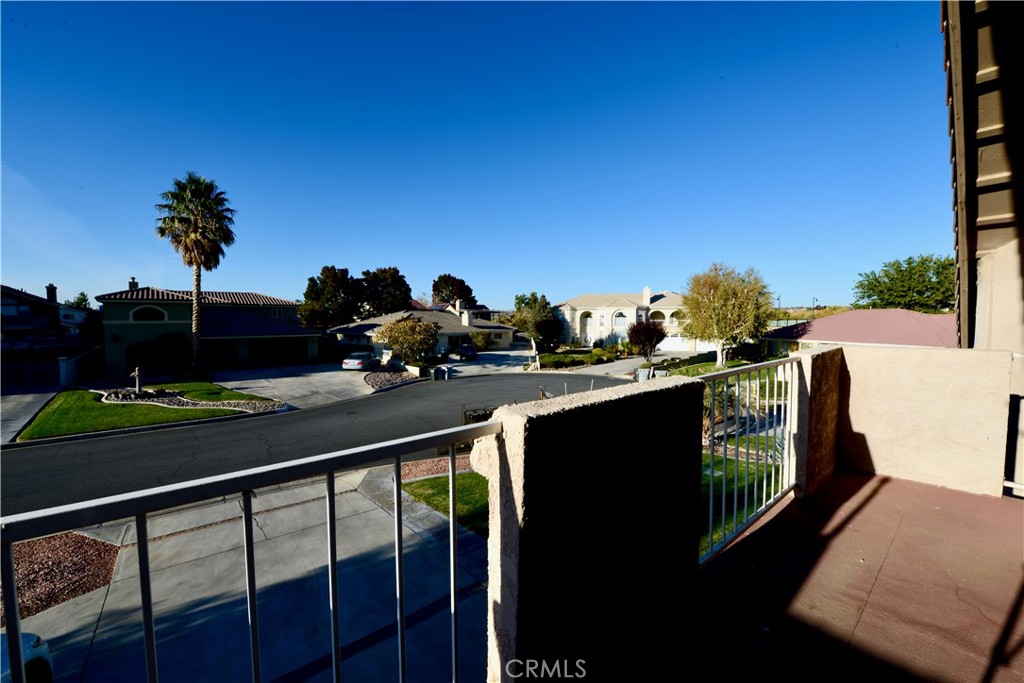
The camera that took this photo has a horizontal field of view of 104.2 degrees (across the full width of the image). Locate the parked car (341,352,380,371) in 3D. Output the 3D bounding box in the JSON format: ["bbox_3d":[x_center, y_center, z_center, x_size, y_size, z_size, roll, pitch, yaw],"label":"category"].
[{"bbox_3d":[-13.871,1.757,36.469,1.820,1.460,4.750,0,3,-6],"label":"parked car"}]

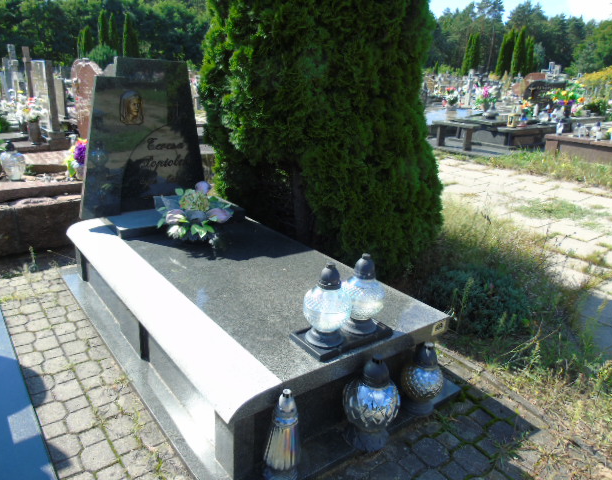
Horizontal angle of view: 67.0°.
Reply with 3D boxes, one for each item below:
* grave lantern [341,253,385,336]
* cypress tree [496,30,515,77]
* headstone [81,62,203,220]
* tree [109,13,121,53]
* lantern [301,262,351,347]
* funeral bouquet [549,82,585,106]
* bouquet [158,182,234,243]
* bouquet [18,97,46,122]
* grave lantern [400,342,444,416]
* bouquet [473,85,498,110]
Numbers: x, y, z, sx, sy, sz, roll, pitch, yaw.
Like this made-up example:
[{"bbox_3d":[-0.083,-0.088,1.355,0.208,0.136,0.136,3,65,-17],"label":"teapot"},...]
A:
[{"bbox_3d":[0.219,0.199,1.759,0.170,0.310,0.170,3,18,-1],"label":"grave lantern"},{"bbox_3d":[13.313,-12.576,31.000,1.150,3.400,1.150,-10,23,-36],"label":"cypress tree"},{"bbox_3d":[-1.084,-0.687,3.115,0.886,0.995,0.090,-10,23,-36],"label":"headstone"},{"bbox_3d":[-12.430,-13.274,30.000,0.800,3.300,0.800,-10,23,-36],"label":"tree"},{"bbox_3d":[0.078,0.226,1.665,0.173,0.301,0.173,3,18,-1],"label":"lantern"},{"bbox_3d":[5.205,-2.896,9.200,0.660,0.480,0.550,-10,23,-36],"label":"funeral bouquet"},{"bbox_3d":[-0.692,-0.177,2.867,0.440,0.270,0.400,-10,23,-36],"label":"bouquet"},{"bbox_3d":[-2.959,-1.412,5.000,0.310,0.290,0.300,-10,23,-36],"label":"bouquet"},{"bbox_3d":[0.482,0.552,1.861,0.184,0.305,0.184,-10,23,-36],"label":"grave lantern"},{"bbox_3d":[3.671,-2.898,9.400,0.460,0.520,0.440,-10,23,-36],"label":"bouquet"}]

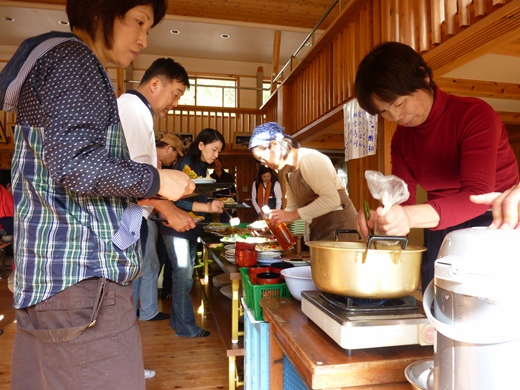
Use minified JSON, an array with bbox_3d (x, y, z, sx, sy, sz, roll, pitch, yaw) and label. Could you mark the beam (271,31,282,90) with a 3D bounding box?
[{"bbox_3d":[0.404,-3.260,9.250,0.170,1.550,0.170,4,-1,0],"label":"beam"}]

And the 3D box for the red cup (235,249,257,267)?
[{"bbox_3d":[-0.068,0.323,1.922,0.113,0.085,0.113,0,-2,0],"label":"red cup"}]

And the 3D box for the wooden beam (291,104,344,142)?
[{"bbox_3d":[0.910,-1.018,5.779,0.160,0.220,2.500,0,-2,-12],"label":"wooden beam"}]

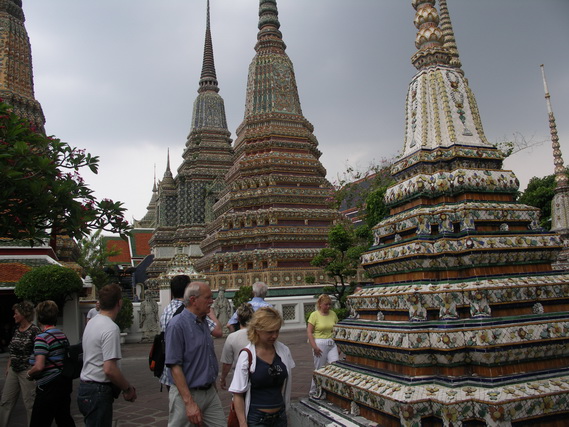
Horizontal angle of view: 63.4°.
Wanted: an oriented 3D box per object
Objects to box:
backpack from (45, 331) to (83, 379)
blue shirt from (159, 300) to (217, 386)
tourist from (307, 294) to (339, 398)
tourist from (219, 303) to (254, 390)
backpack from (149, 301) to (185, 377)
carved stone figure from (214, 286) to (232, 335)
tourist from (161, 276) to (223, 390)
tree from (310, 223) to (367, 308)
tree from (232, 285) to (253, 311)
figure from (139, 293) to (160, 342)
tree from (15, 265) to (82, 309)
[{"bbox_3d":[-1.823,1.208,3.848,0.300,0.369,0.180,5,-14,-40],"label":"backpack"},{"bbox_3d":[-0.855,1.155,4.101,0.520,0.756,0.360,-10,-12,29],"label":"blue shirt"},{"bbox_3d":[0.622,2.144,7.554,0.500,1.604,0.420,-1,-11,-17],"label":"tourist"},{"bbox_3d":[-0.405,1.661,4.432,0.500,1.566,0.360,-5,-10,6],"label":"tourist"},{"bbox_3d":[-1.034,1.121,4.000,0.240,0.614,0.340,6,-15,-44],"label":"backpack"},{"bbox_3d":[-2.871,4.561,21.324,0.950,2.270,0.750,-1,-11,-14],"label":"carved stone figure"},{"bbox_3d":[-0.808,1.473,4.021,0.560,1.840,0.420,-10,-12,29],"label":"tourist"},{"bbox_3d":[2.247,2.417,18.951,2.200,3.954,2.000,-1,-11,-14],"label":"tree"},{"bbox_3d":[-1.716,3.974,19.941,1.150,1.774,1.100,-1,-11,-14],"label":"tree"},{"bbox_3d":[-6.079,4.736,20.729,0.950,2.136,0.750,-1,-11,-14],"label":"figure"},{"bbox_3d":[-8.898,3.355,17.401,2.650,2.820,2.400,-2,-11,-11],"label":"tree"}]

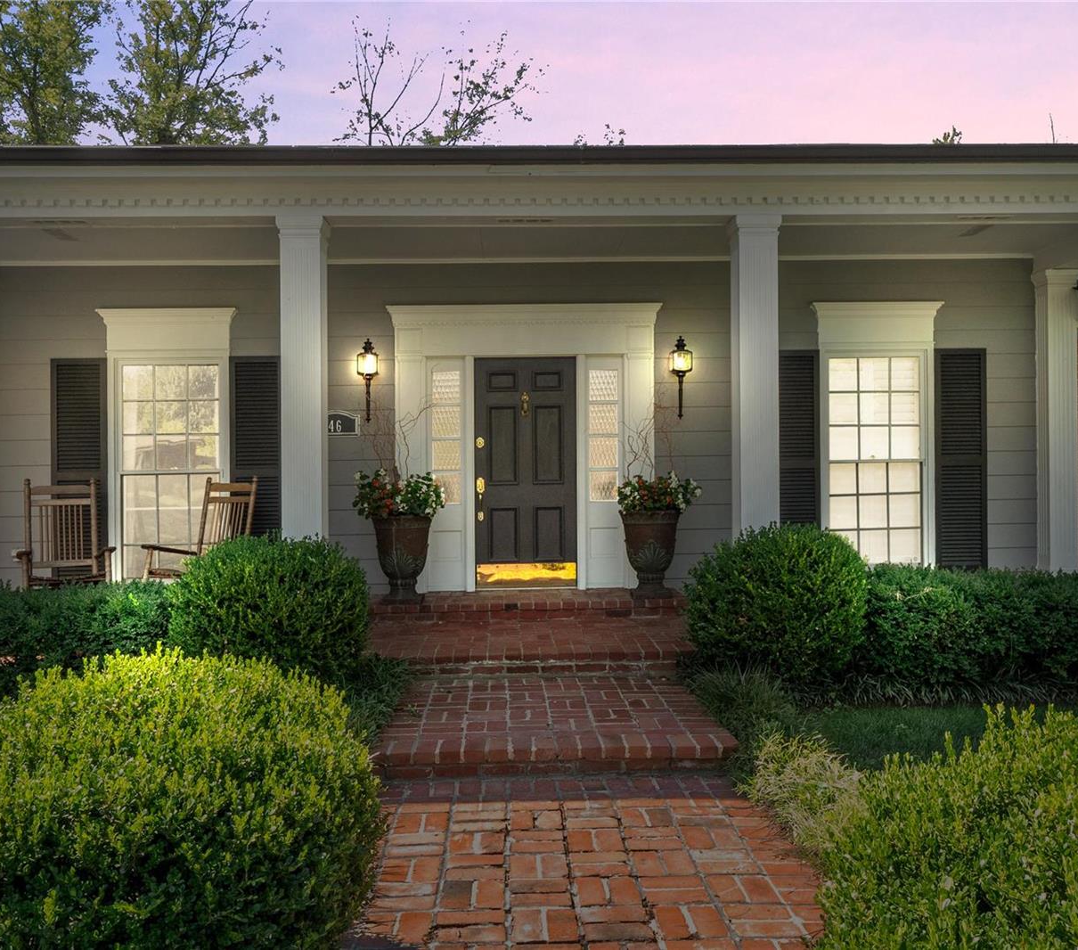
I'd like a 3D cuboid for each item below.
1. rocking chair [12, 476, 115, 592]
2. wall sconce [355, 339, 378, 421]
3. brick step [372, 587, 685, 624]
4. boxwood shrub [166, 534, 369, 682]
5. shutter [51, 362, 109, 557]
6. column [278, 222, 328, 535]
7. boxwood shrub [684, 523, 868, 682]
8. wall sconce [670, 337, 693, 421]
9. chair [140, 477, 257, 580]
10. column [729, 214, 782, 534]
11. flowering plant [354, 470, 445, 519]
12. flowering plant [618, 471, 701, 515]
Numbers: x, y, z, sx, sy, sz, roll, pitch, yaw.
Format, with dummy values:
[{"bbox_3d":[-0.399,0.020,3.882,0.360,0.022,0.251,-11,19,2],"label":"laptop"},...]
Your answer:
[{"bbox_3d":[-3.490,0.610,7.050,0.660,1.140,0.820,0,0,-23],"label":"rocking chair"},{"bbox_3d":[-1.449,-0.802,8.026,0.195,0.701,0.240,-1,0,-3],"label":"wall sconce"},{"bbox_3d":[-0.087,1.108,7.911,2.531,0.130,0.580,-1,0,-3],"label":"brick step"},{"bbox_3d":[-1.579,0.863,5.534,1.173,1.012,1.150,-1,0,-3],"label":"boxwood shrub"},{"bbox_3d":[-3.820,-0.018,7.890,0.460,1.900,0.045,-1,0,-3],"label":"shutter"},{"bbox_3d":[-1.512,-0.230,6.127,0.300,2.800,0.300,-1,0,-3],"label":"column"},{"bbox_3d":[1.443,0.820,5.767,1.129,1.032,1.106,-1,0,-3],"label":"boxwood shrub"},{"bbox_3d":[1.202,-0.823,8.030,0.200,0.700,0.240,-1,0,-3],"label":"wall sconce"},{"bbox_3d":[-2.651,0.620,7.389,0.680,1.160,0.860,-1,0,45],"label":"chair"},{"bbox_3d":[1.492,-0.308,6.561,0.300,2.921,0.300,-1,0,-3],"label":"column"},{"bbox_3d":[-1.124,0.157,7.640,0.700,0.390,0.600,-1,0,-3],"label":"flowering plant"},{"bbox_3d":[0.971,0.141,7.740,0.660,0.350,0.580,-1,0,-3],"label":"flowering plant"}]

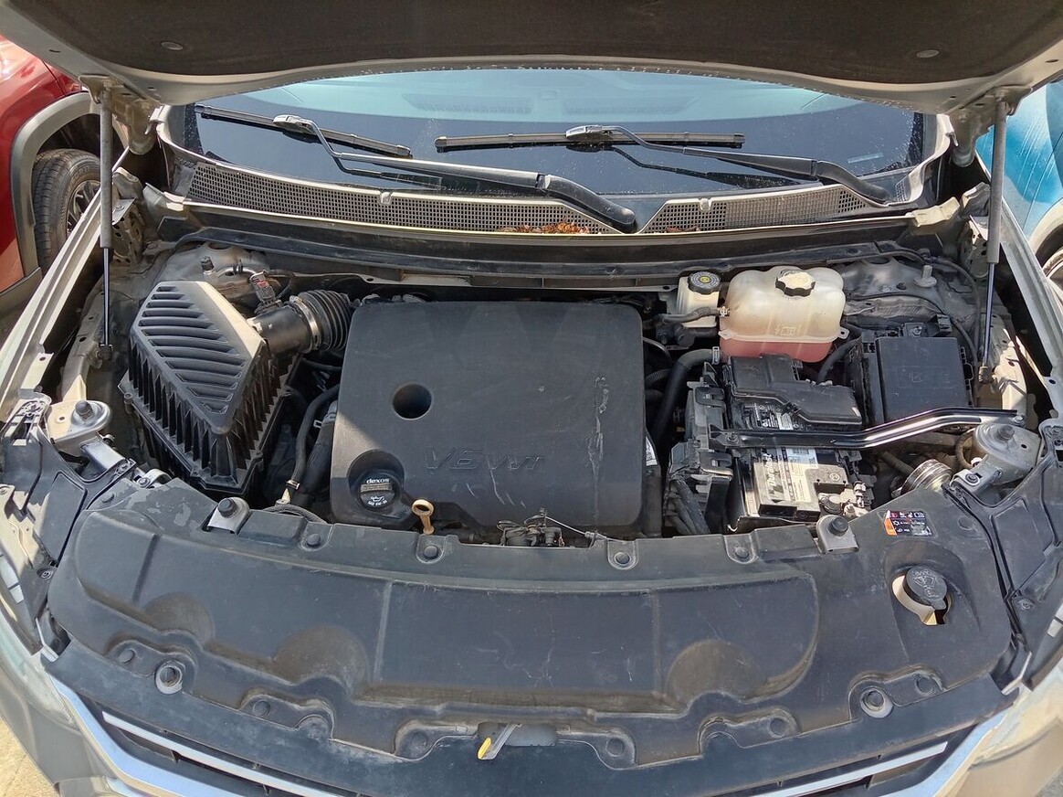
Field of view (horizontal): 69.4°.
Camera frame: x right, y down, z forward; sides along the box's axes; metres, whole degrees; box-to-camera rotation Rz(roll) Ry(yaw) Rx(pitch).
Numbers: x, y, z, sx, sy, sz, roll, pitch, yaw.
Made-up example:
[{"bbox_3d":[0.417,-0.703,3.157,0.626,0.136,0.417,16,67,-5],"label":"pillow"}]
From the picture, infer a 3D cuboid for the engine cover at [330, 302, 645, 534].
[{"bbox_3d":[-0.055,0.031,1.137,0.440,0.085,0.365,2,62,1],"label":"engine cover"}]

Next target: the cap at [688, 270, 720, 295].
[{"bbox_3d":[0.283,-0.189,1.250,0.053,0.024,0.053,2,41,1],"label":"cap"}]

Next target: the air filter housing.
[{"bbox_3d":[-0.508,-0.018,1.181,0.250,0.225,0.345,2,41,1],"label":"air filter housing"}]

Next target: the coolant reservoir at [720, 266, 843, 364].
[{"bbox_3d":[0.389,-0.134,1.200,0.180,0.130,0.125,2,41,1],"label":"coolant reservoir"}]

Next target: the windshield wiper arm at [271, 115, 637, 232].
[{"bbox_3d":[-0.173,-0.432,1.473,0.773,0.058,0.076,18,61,10],"label":"windshield wiper arm"}]

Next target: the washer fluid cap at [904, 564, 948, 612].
[{"bbox_3d":[0.477,0.233,0.934,0.049,0.023,0.052,1,41,-1],"label":"washer fluid cap"}]

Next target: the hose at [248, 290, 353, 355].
[{"bbox_3d":[-0.352,-0.116,1.170,0.165,0.088,0.088,-14,43,-17],"label":"hose"}]

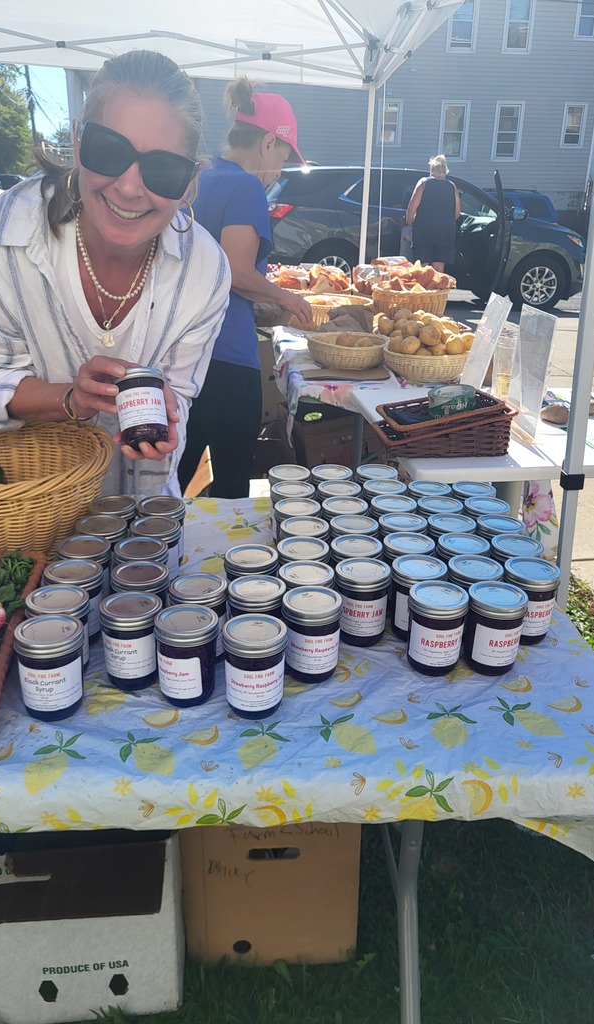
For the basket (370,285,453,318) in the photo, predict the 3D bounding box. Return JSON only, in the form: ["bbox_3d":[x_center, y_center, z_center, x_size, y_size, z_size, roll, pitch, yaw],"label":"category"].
[{"bbox_3d":[0.512,-0.951,3.528,0.370,0.145,0.350,3,23,4],"label":"basket"}]

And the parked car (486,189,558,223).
[{"bbox_3d":[3.018,-5.875,16.191,4.600,1.690,1.850,6,23,10],"label":"parked car"}]

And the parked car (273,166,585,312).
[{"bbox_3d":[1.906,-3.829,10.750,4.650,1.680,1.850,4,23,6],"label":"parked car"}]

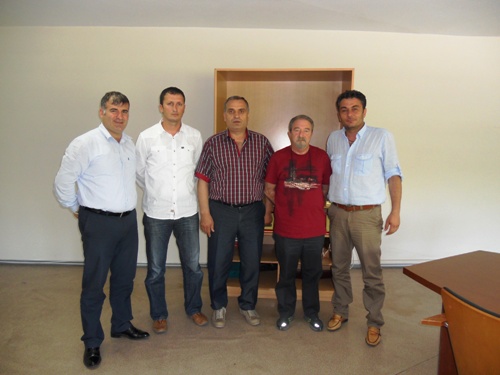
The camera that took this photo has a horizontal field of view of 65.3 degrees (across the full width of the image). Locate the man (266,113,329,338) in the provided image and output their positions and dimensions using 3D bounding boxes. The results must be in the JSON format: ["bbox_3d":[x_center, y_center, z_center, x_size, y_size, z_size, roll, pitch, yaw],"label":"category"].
[{"bbox_3d":[0.373,0.270,2.968,0.530,1.620,0.400,1,7,1],"label":"man"}]

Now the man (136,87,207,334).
[{"bbox_3d":[-0.588,0.176,2.921,0.540,1.793,0.400,-2,7,-18],"label":"man"}]

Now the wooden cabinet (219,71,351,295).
[{"bbox_3d":[0.300,-0.030,3.710,1.175,2.029,0.603,1,7,5],"label":"wooden cabinet"}]

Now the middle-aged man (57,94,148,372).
[{"bbox_3d":[-0.963,0.246,2.580,0.500,1.728,0.580,7,10,43],"label":"middle-aged man"}]

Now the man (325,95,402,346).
[{"bbox_3d":[0.815,0.204,2.851,0.570,1.793,0.460,5,8,28],"label":"man"}]

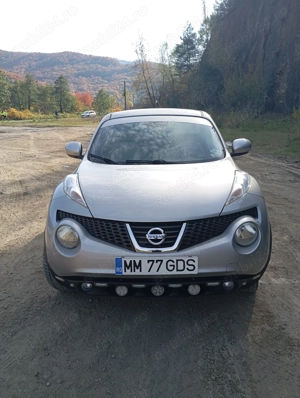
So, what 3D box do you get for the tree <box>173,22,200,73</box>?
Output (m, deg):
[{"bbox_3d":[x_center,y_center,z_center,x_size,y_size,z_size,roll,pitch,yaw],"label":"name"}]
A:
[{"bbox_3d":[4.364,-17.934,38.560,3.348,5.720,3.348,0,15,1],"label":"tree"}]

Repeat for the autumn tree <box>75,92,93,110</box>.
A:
[{"bbox_3d":[-15.089,-21.878,73.174,4.084,4.345,4.084,0,15,1],"label":"autumn tree"}]

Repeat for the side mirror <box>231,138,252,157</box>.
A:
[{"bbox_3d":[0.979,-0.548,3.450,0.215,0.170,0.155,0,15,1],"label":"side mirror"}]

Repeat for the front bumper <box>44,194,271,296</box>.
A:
[{"bbox_3d":[0.064,0.334,2.276,1.740,0.630,0.540,0,15,1],"label":"front bumper"}]

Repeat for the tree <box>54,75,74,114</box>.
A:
[{"bbox_3d":[-18.283,-22.389,68.961,4.277,7.930,4.277,0,15,1],"label":"tree"}]

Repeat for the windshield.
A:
[{"bbox_3d":[0.075,-0.644,3.399,1.420,0.440,0.800,0,15,1],"label":"windshield"}]

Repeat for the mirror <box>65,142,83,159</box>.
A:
[{"bbox_3d":[-0.818,-0.517,3.450,0.200,0.165,0.155,0,15,1],"label":"mirror"}]

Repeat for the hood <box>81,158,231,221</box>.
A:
[{"bbox_3d":[0.069,-0.119,2.609,1.430,0.250,1.200,0,15,1],"label":"hood"}]

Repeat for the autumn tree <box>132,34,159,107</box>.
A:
[{"bbox_3d":[-0.629,-17.234,45.084,3.635,10.487,3.635,0,15,1],"label":"autumn tree"}]

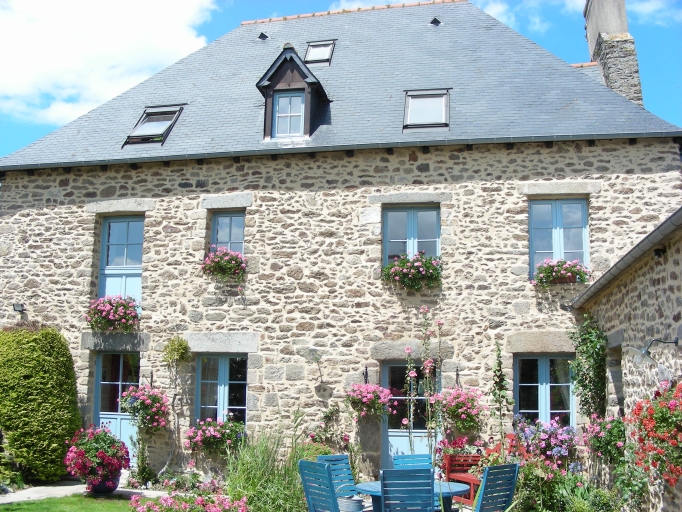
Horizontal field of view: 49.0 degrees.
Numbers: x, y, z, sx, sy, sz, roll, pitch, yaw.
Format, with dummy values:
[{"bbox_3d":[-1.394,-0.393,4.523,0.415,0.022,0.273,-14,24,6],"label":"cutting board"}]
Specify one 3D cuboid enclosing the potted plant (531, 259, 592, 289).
[{"bbox_3d":[3.526,0.280,12.016,0.910,0.485,0.380,-1,-9,12],"label":"potted plant"}]

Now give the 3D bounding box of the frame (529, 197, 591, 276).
[{"bbox_3d":[3.589,-0.265,12.344,0.951,1.345,0.140,-1,-9,12],"label":"frame"}]

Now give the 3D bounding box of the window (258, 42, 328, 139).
[{"bbox_3d":[-0.850,-2.896,13.997,1.140,1.770,1.350,-1,-9,12],"label":"window"}]

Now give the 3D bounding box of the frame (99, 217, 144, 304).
[{"bbox_3d":[-4.119,0.173,14.045,0.944,1.848,0.140,-1,-9,12],"label":"frame"}]

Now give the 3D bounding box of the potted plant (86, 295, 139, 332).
[{"bbox_3d":[-4.150,1.042,13.588,0.996,0.690,0.420,-1,-9,12],"label":"potted plant"}]

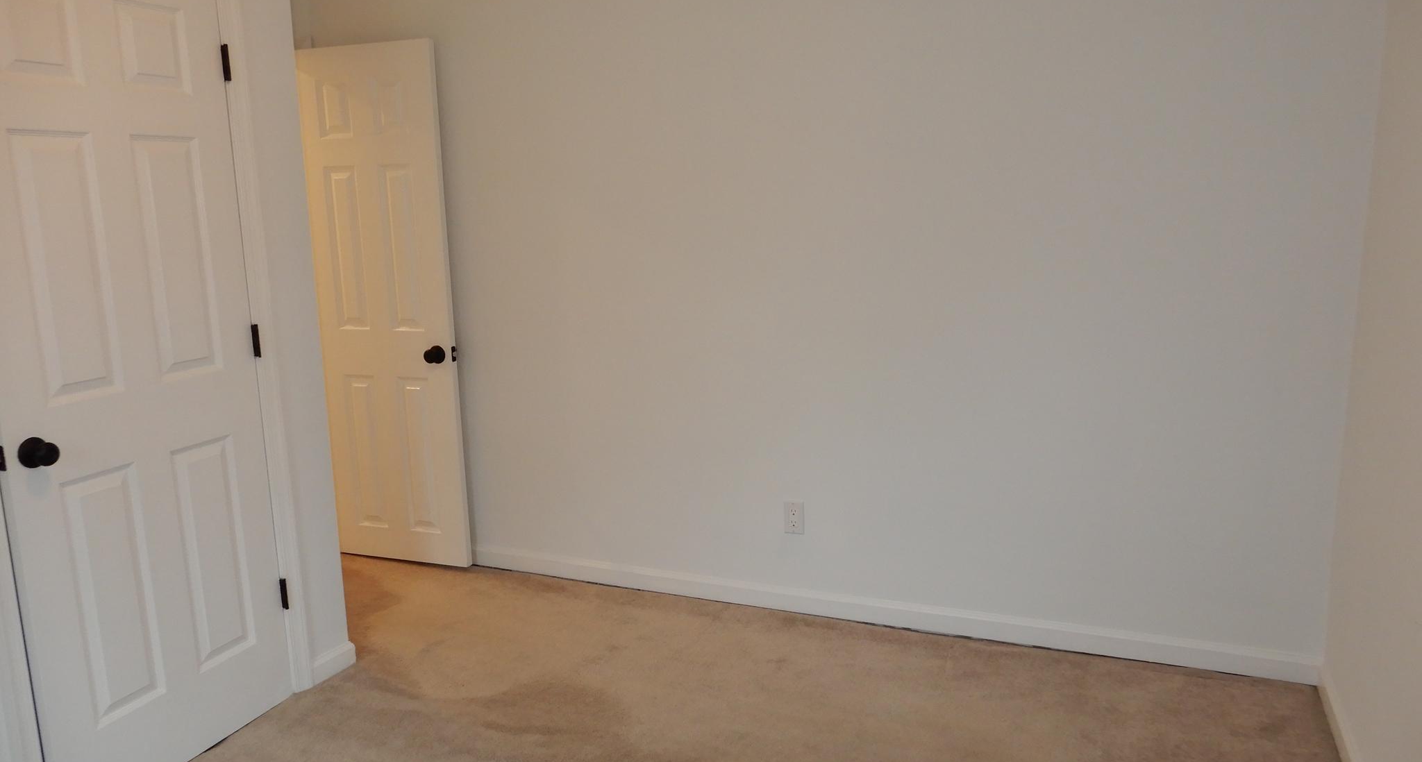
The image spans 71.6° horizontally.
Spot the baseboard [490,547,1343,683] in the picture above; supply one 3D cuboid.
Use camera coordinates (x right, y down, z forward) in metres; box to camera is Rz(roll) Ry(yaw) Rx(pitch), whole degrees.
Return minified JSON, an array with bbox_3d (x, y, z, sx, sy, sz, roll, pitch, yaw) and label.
[{"bbox_3d":[0.261,0.772,3.488,3.254,0.077,0.015,3,11,23],"label":"baseboard"}]

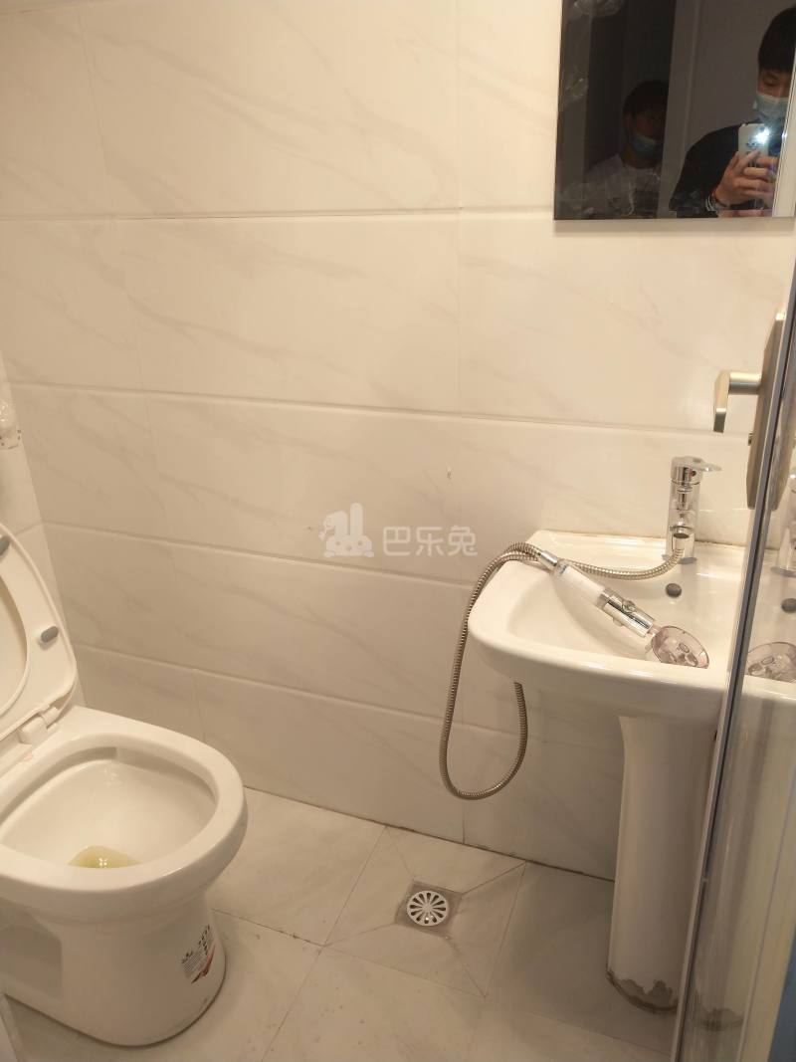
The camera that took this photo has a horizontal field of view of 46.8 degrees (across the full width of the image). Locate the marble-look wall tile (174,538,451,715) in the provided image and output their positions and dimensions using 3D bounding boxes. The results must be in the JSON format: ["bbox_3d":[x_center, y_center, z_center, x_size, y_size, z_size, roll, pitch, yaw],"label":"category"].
[{"bbox_3d":[-0.158,0.188,1.756,0.600,0.300,0.010,7,27,21],"label":"marble-look wall tile"}]

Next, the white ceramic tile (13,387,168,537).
[{"bbox_3d":[-0.594,-0.140,1.784,0.310,0.300,0.010,7,27,21],"label":"white ceramic tile"}]

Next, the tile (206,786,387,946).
[{"bbox_3d":[-0.218,0.663,1.830,0.300,0.010,0.300,7,27,21],"label":"tile"}]

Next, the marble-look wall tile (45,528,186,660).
[{"bbox_3d":[-0.580,0.133,1.914,0.310,0.300,0.010,7,27,21],"label":"marble-look wall tile"}]

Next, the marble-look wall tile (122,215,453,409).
[{"bbox_3d":[-0.185,-0.357,1.492,0.600,0.300,0.010,7,27,21],"label":"marble-look wall tile"}]

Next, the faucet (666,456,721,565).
[{"bbox_3d":[0.405,-0.013,1.275,0.072,0.155,0.125,5,27,17],"label":"faucet"}]

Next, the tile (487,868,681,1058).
[{"bbox_3d":[0.342,0.736,1.616,0.300,0.010,0.300,7,27,21],"label":"tile"}]

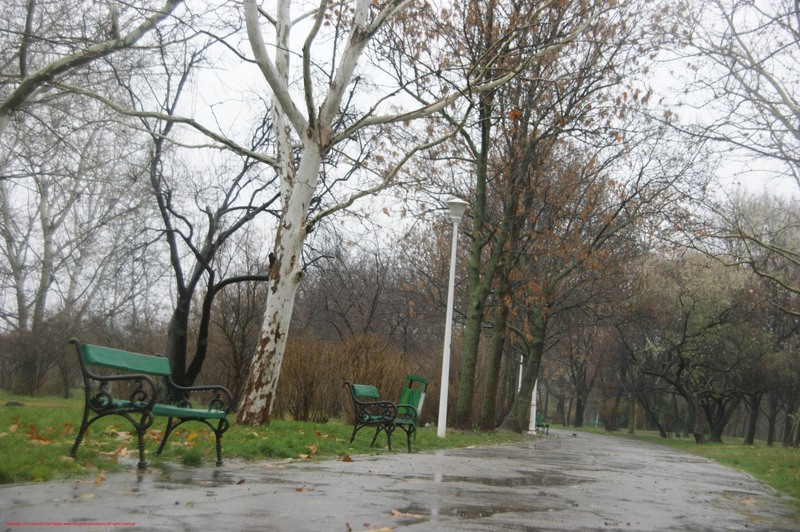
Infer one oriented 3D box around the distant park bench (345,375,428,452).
[{"bbox_3d":[-0.237,1.927,18.873,0.680,0.840,1.620,3,-6,10],"label":"distant park bench"}]

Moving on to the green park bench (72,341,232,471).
[{"bbox_3d":[-1.804,1.026,10.853,0.680,0.840,1.620,2,-6,13],"label":"green park bench"}]

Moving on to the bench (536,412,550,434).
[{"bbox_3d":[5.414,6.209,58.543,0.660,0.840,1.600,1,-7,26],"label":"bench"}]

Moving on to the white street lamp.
[{"bbox_3d":[0.981,1.024,29.748,0.470,4.840,0.470,4,-6,0],"label":"white street lamp"}]

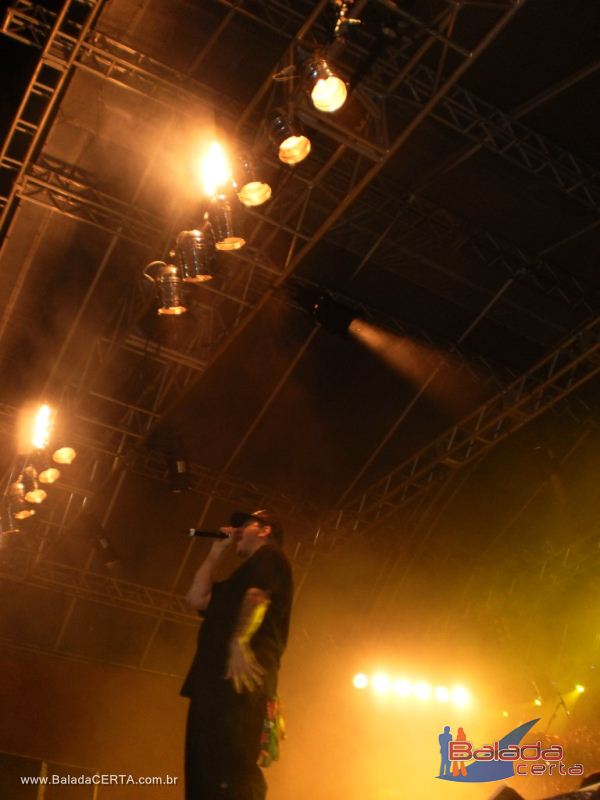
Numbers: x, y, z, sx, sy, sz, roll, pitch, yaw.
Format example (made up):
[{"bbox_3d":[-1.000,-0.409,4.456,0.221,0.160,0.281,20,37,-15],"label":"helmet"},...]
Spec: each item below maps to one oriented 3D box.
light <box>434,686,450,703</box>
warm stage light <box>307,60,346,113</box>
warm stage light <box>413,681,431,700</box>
[{"bbox_3d":[2.610,5.467,15.491,0.250,0.250,0.380,3,-15,-3],"label":"light"},{"bbox_3d":[0.160,-2.112,5.536,0.250,0.380,0.250,31,-60,-34],"label":"warm stage light"},{"bbox_3d":[2.213,5.347,15.358,0.250,0.250,0.380,3,-15,-3],"label":"warm stage light"}]

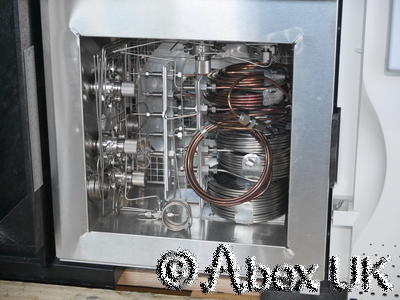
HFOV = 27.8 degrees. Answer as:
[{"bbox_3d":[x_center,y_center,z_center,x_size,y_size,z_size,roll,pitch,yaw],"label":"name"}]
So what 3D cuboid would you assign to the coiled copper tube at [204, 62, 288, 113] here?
[{"bbox_3d":[0.066,-0.088,1.123,0.118,0.043,0.118,3,18,10],"label":"coiled copper tube"}]

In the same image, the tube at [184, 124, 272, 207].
[{"bbox_3d":[0.037,0.021,1.080,0.116,0.116,0.020,3,18,10],"label":"tube"}]

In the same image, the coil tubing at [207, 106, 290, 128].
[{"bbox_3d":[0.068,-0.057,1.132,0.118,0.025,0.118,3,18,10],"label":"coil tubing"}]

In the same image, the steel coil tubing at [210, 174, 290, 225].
[{"bbox_3d":[0.070,0.062,1.167,0.115,0.050,0.115,3,18,10],"label":"steel coil tubing"}]

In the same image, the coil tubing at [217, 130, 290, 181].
[{"bbox_3d":[0.077,-0.006,1.144,0.106,0.069,0.106,3,18,10],"label":"coil tubing"}]

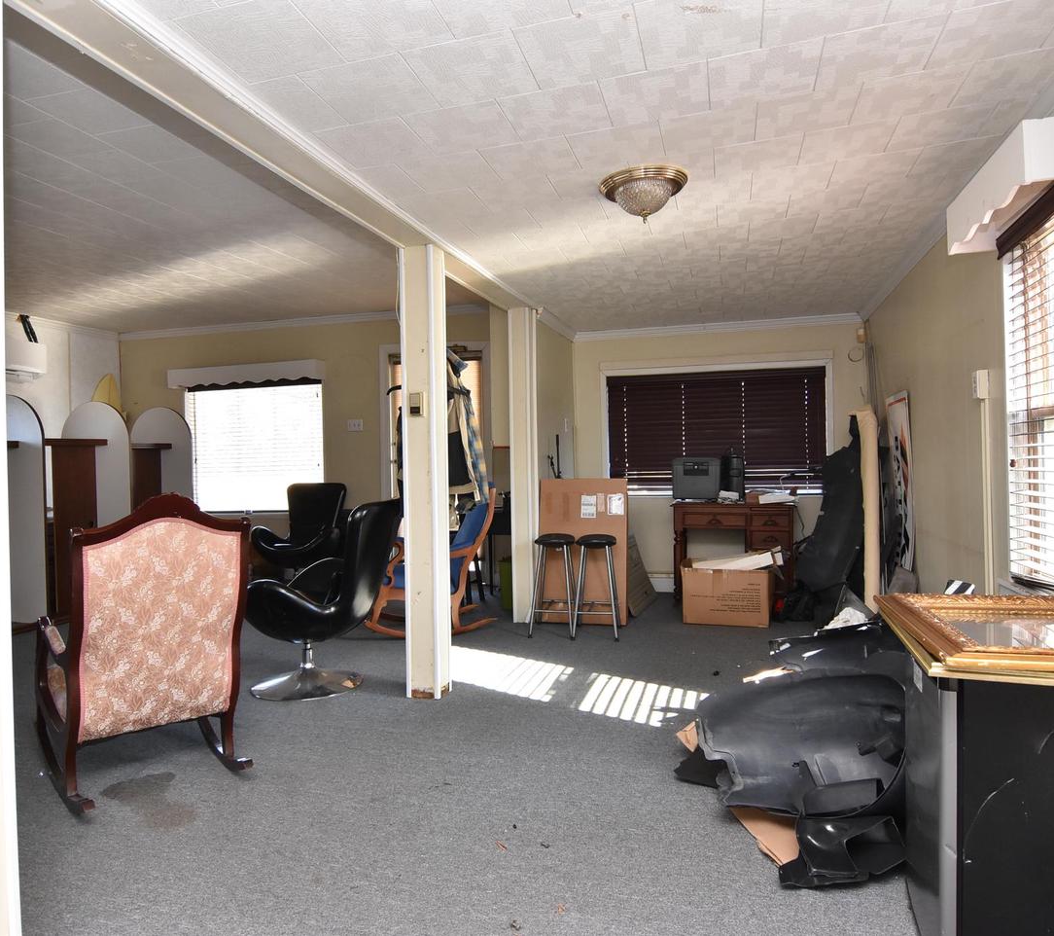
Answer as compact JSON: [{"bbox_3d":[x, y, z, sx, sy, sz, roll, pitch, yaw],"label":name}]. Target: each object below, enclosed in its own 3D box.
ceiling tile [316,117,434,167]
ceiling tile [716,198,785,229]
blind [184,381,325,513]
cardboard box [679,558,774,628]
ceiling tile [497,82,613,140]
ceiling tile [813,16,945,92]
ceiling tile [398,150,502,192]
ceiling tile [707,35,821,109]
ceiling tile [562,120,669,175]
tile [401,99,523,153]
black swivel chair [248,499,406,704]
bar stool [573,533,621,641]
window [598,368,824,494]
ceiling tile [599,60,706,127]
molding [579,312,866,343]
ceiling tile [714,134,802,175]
[{"bbox_3d":[-0.498,-1.087,2.337,0.305,0.018,0.300,-2,0,15],"label":"ceiling tile"},{"bbox_3d":[1.010,-1.155,3.137,0.305,0.018,0.300,-2,0,15],"label":"ceiling tile"},{"bbox_3d":[-2.107,-0.154,5.395,1.250,0.970,0.080,-1,1,16],"label":"blind"},{"bbox_3d":[1.380,0.844,4.786,0.540,0.370,0.420,-2,0,21],"label":"cardboard box"},{"bbox_3d":[0.095,-1.127,2.208,0.305,0.020,0.305,-2,1,15],"label":"ceiling tile"},{"bbox_3d":[0.958,-1.136,1.921,0.297,0.020,0.295,-1,1,16],"label":"ceiling tile"},{"bbox_3d":[-0.288,-1.111,2.624,0.305,0.020,0.297,-1,1,16],"label":"ceiling tile"},{"bbox_3d":[0.680,-1.129,2.014,0.297,0.020,0.295,-1,1,16],"label":"ceiling tile"},{"bbox_3d":[0.315,-1.136,2.454,0.305,0.015,0.305,-2,0,16],"label":"ceiling tile"},{"bbox_3d":[-0.203,-1.114,2.289,0.305,0.015,0.305,-2,0,16],"label":"tile"},{"bbox_3d":[-1.053,0.642,3.607,0.760,0.950,0.770,-1,0,3],"label":"black swivel chair"},{"bbox_3d":[0.441,0.765,4.570,0.285,0.650,0.310,-1,0,7],"label":"bar stool"},{"bbox_3d":[1.553,-0.295,5.855,1.756,1.010,0.060,-1,1,16],"label":"window"},{"bbox_3d":[0.393,-1.138,2.126,0.305,0.020,0.305,-2,1,16],"label":"ceiling tile"},{"bbox_3d":[1.518,-1.176,5.809,2.310,0.080,0.070,-1,1,16],"label":"molding"},{"bbox_3d":[0.845,-1.147,2.580,0.305,0.018,0.300,-2,0,15],"label":"ceiling tile"}]

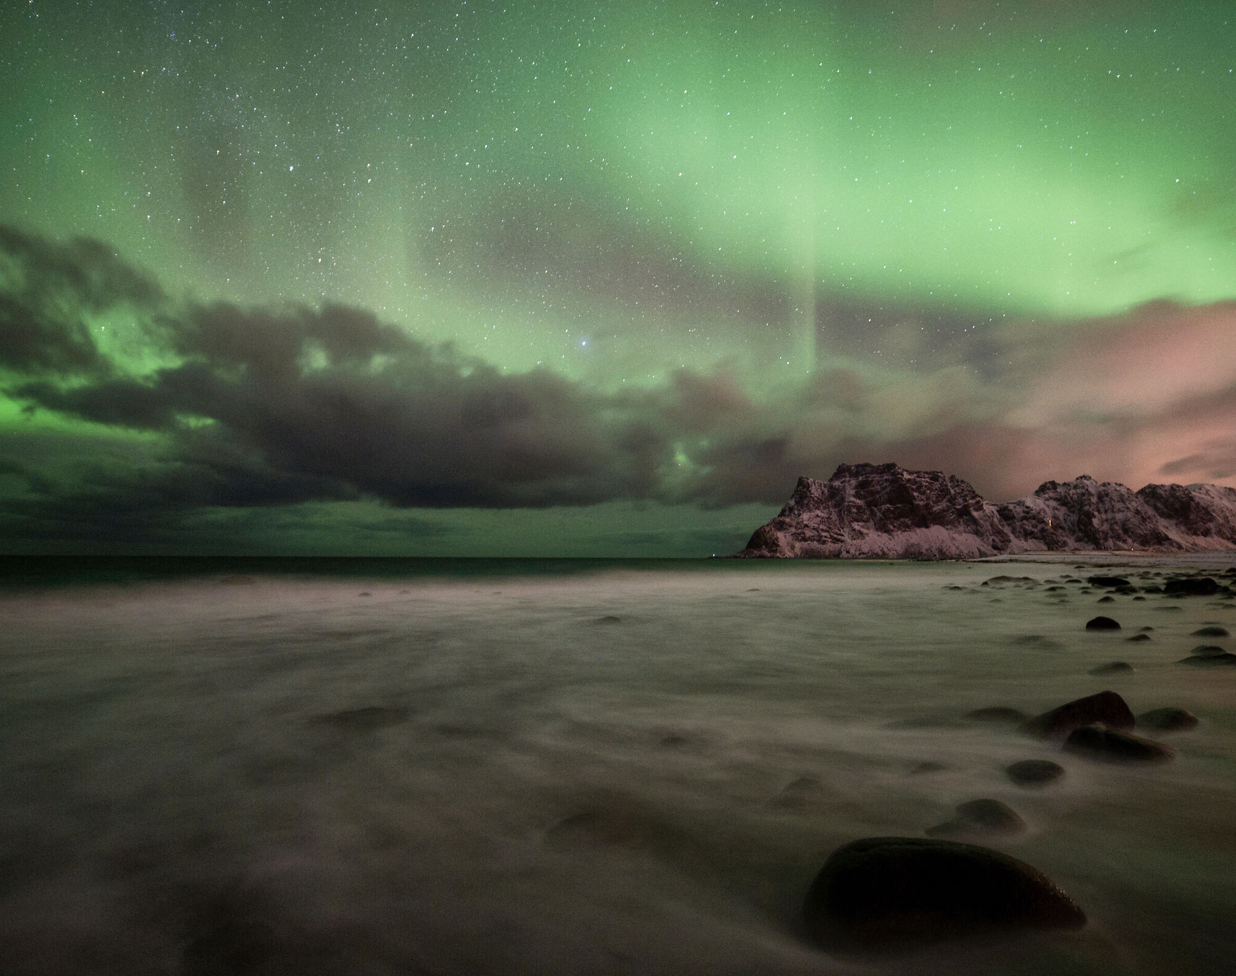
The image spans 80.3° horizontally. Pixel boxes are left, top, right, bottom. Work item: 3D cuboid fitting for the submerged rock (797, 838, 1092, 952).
[{"bbox_3d":[1.291,1.586,2.950,1.086,0.340,0.597,0,-5,0],"label":"submerged rock"}]

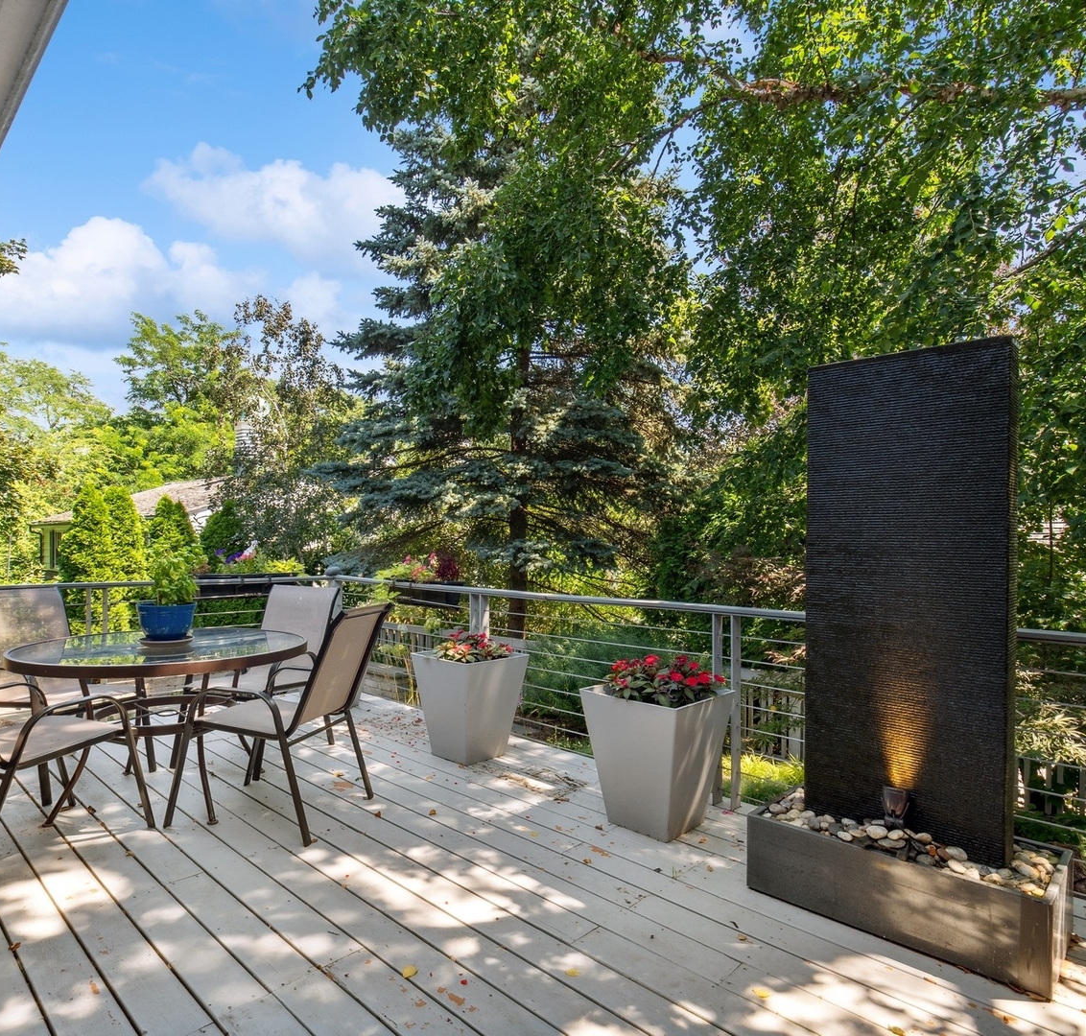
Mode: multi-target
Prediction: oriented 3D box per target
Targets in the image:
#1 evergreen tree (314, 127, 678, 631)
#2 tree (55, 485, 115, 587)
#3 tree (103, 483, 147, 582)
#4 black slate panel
[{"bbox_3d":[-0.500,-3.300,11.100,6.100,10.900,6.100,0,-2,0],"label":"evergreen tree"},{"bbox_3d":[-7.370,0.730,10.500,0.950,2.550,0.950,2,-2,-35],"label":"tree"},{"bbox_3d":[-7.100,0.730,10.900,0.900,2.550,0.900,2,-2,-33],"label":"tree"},{"bbox_3d":[1.260,0.285,2.265,0.610,1.730,0.120,-1,-2,42],"label":"black slate panel"}]

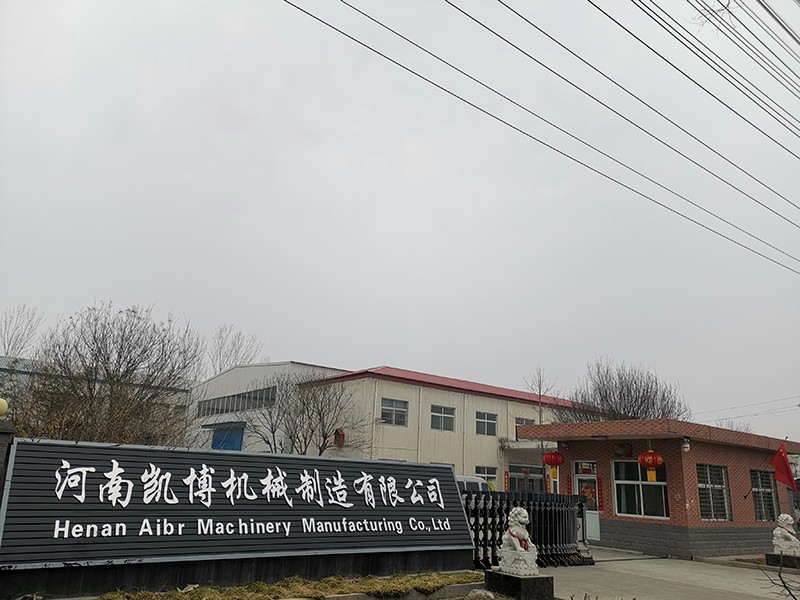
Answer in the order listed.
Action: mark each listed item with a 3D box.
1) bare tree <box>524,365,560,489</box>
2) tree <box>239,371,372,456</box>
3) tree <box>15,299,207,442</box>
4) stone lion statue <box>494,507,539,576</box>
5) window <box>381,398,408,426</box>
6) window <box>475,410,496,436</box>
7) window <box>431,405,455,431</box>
[{"bbox_3d":[5.909,5.994,25.829,1.464,6.550,1.500,-1,-16,13],"label":"bare tree"},{"bbox_3d":[-3.116,4.792,20.200,4.219,5.043,3.800,5,-16,-8],"label":"tree"},{"bbox_3d":[-7.880,3.063,16.761,4.783,6.090,5.000,10,-18,-24],"label":"tree"},{"bbox_3d":[1.892,3.815,9.910,0.410,0.970,0.500,14,-20,-35],"label":"stone lion statue"},{"bbox_3d":[-0.259,6.561,36.117,1.879,1.513,0.150,13,-19,-33],"label":"window"},{"bbox_3d":[5.574,7.971,40.032,1.787,1.421,0.150,13,-19,-33],"label":"window"},{"bbox_3d":[2.655,7.259,38.075,1.868,1.468,0.150,13,-19,-33],"label":"window"}]

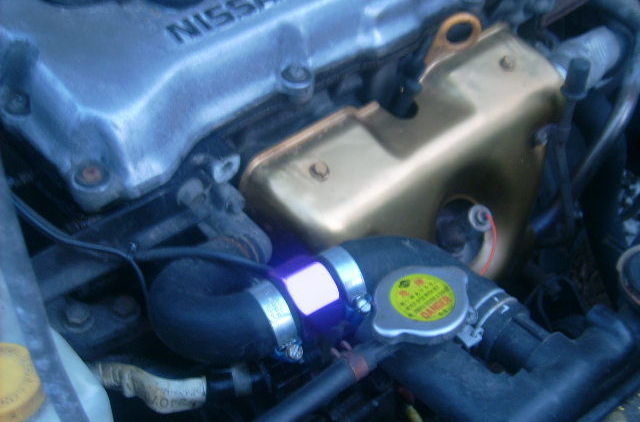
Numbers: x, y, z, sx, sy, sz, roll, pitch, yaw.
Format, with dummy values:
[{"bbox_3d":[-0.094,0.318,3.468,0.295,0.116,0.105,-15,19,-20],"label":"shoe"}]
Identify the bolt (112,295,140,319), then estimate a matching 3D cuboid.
[{"bbox_3d":[-0.113,0.057,0.596,0.015,0.008,0.015,-29,52,-29],"label":"bolt"}]

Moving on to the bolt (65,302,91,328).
[{"bbox_3d":[-0.141,0.060,0.591,0.015,0.009,0.015,-29,52,-29],"label":"bolt"}]

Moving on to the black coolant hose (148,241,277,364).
[{"bbox_3d":[-0.059,0.051,0.571,0.071,0.051,0.083,-29,52,-29],"label":"black coolant hose"}]

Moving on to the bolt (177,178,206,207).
[{"bbox_3d":[-0.074,-0.011,0.586,0.017,0.017,0.012,-29,52,-29],"label":"bolt"}]

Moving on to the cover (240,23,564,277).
[{"bbox_3d":[0.058,-0.003,0.683,0.227,0.143,0.086,-29,52,-29],"label":"cover"}]

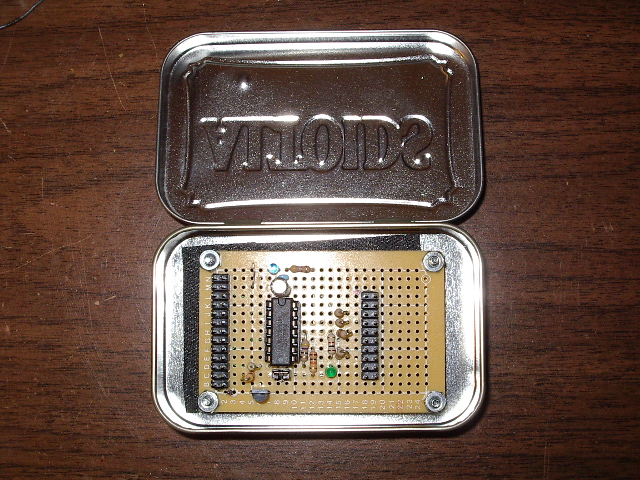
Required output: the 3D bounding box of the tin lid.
[{"bbox_3d":[0.000,-0.033,0.290,0.095,0.010,0.060,0,78,0],"label":"tin lid"}]

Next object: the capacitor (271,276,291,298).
[{"bbox_3d":[-0.011,0.014,0.276,0.005,0.009,0.005,0,86,0],"label":"capacitor"}]

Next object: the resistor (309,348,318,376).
[{"bbox_3d":[-0.002,0.036,0.278,0.002,0.003,0.008,0,86,0],"label":"resistor"}]

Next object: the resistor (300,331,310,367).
[{"bbox_3d":[-0.004,0.032,0.278,0.003,0.003,0.010,0,86,0],"label":"resistor"}]

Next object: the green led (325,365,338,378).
[{"bbox_3d":[0.003,0.038,0.277,0.004,0.005,0.004,0,86,0],"label":"green led"}]

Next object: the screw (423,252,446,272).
[{"bbox_3d":[0.034,0.006,0.283,0.006,0.008,0.006,0,86,0],"label":"screw"}]

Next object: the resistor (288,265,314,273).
[{"bbox_3d":[-0.006,0.009,0.280,0.008,0.003,0.002,0,86,0],"label":"resistor"}]

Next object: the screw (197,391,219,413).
[{"bbox_3d":[-0.032,0.047,0.280,0.006,0.008,0.006,0,86,0],"label":"screw"}]

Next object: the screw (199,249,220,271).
[{"bbox_3d":[-0.032,0.006,0.283,0.006,0.008,0.006,0,86,0],"label":"screw"}]

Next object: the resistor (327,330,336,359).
[{"bbox_3d":[0.003,0.030,0.279,0.002,0.003,0.008,0,86,0],"label":"resistor"}]

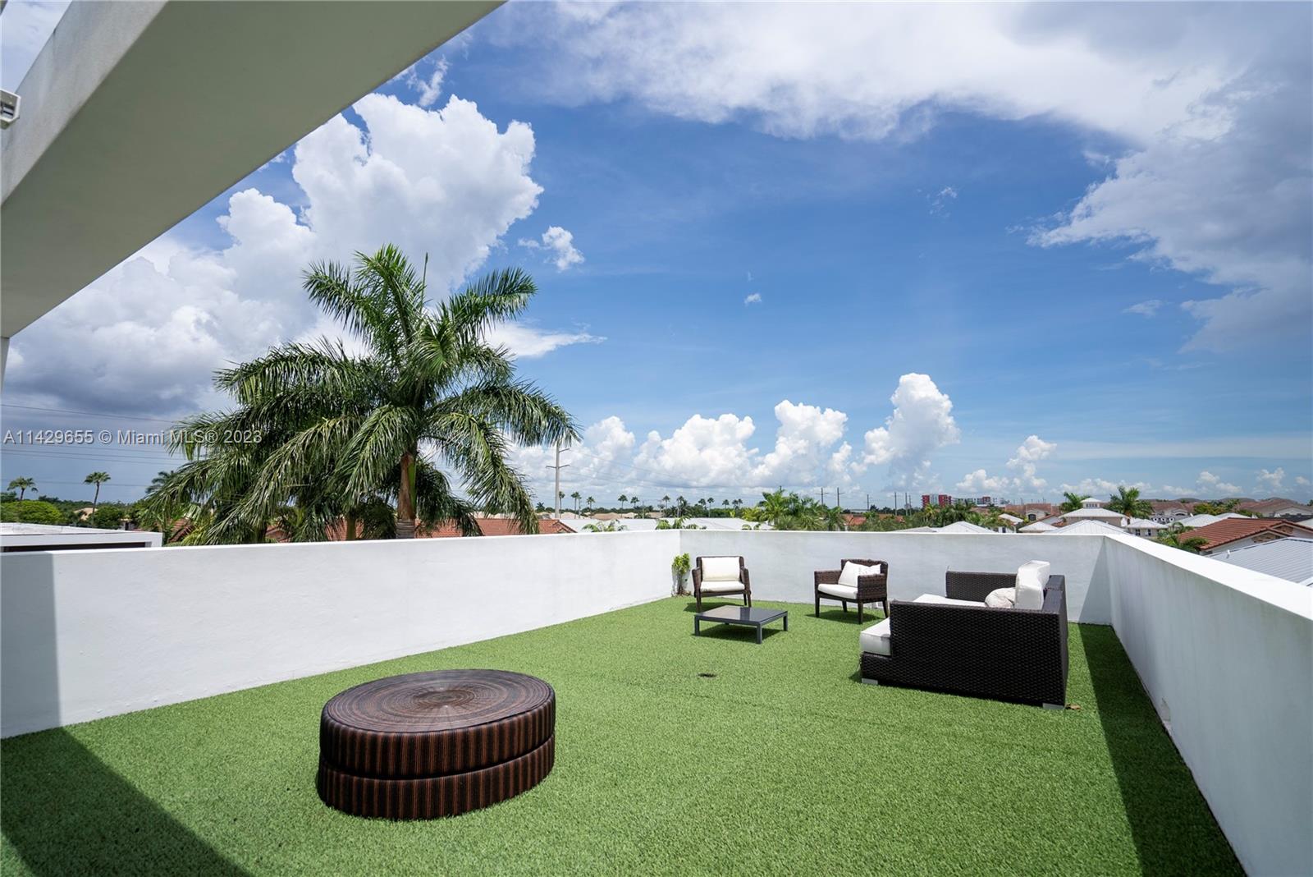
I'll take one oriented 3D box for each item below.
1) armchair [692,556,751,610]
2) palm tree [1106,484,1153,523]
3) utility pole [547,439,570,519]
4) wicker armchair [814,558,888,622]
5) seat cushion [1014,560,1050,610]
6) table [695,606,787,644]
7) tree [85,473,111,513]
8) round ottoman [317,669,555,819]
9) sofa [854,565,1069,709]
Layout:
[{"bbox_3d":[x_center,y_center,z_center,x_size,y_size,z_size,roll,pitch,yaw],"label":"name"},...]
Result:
[{"bbox_3d":[0.990,2.221,8.882,0.750,0.780,0.810,0,-8,-1],"label":"armchair"},{"bbox_3d":[72.337,13.839,88.948,5.700,13.430,5.700,-6,-10,39],"label":"palm tree"},{"bbox_3d":[-18.295,11.636,109.428,5.000,23.290,0.700,-3,-8,24],"label":"utility pole"},{"bbox_3d":[2.760,2.140,8.258,0.810,0.775,0.700,7,-10,-42],"label":"wicker armchair"},{"bbox_3d":[3.490,1.487,5.399,0.240,0.490,1.300,-5,-9,34],"label":"seat cushion"},{"bbox_3d":[1.050,2.259,7.147,0.870,0.240,0.920,-5,-9,31],"label":"table"},{"bbox_3d":[-83.450,12.629,87.093,2.900,15.330,2.900,7,-11,-43],"label":"tree"},{"bbox_3d":[-1.235,1.675,3.356,1.290,0.380,1.170,-3,-8,24],"label":"round ottoman"},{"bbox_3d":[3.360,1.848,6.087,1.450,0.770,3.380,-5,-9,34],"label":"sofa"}]

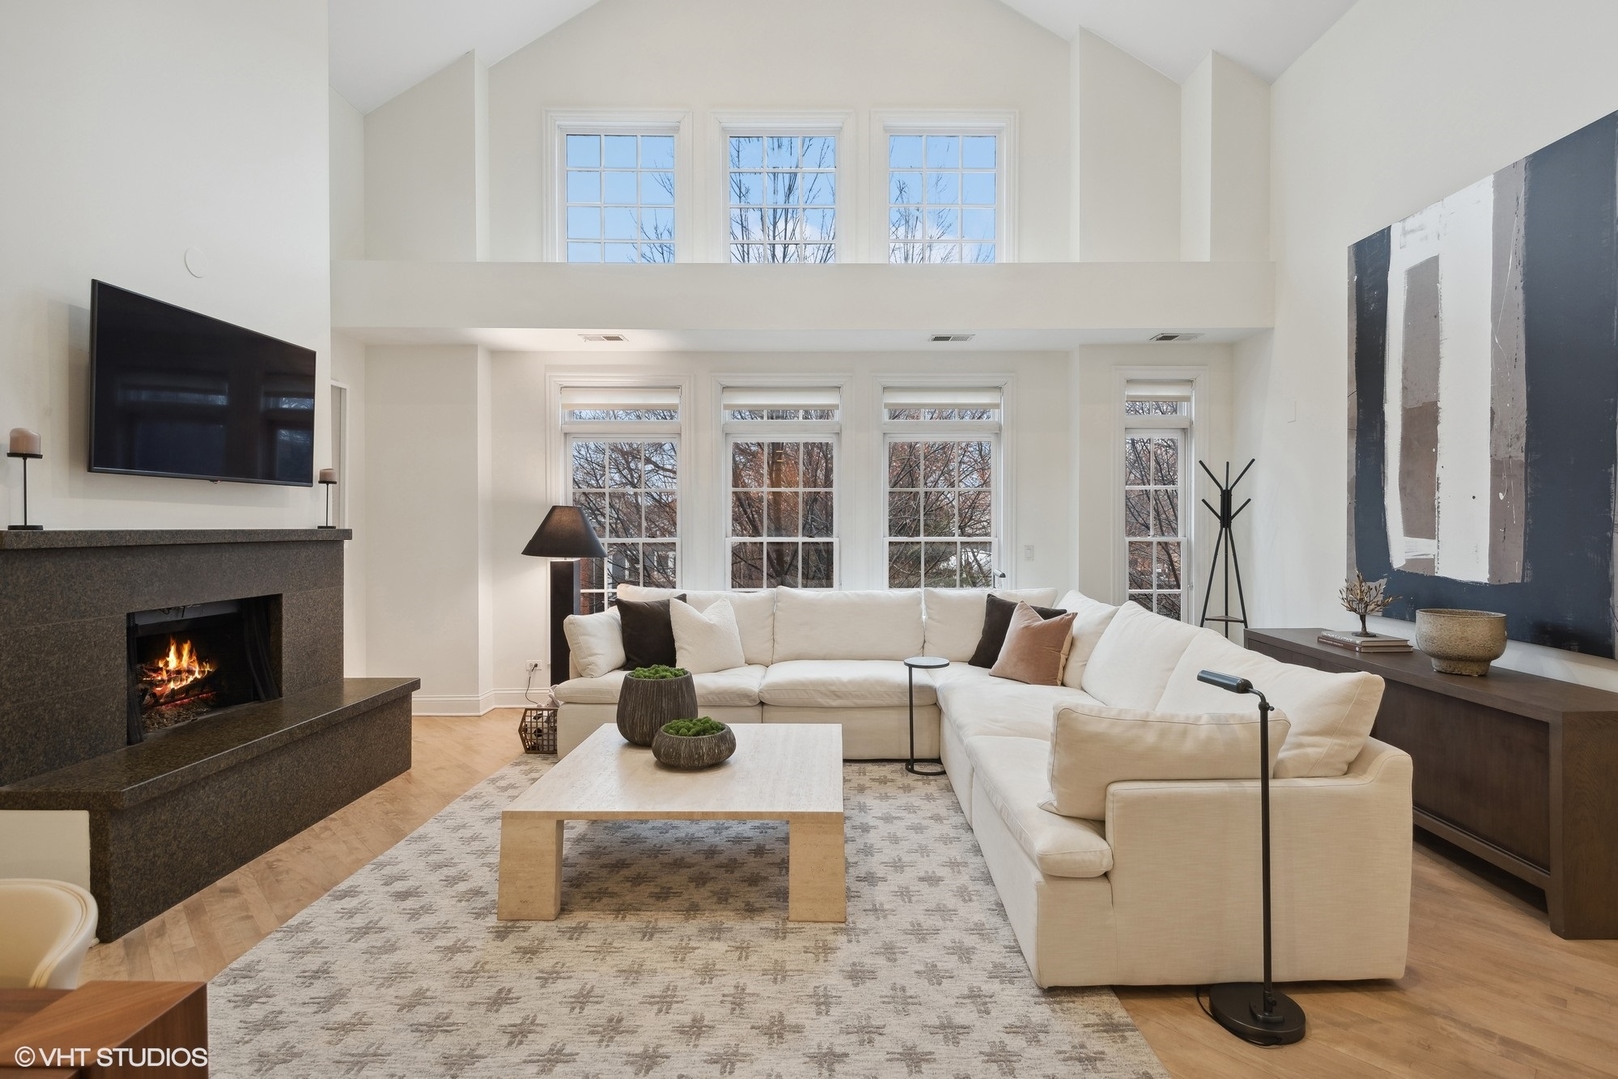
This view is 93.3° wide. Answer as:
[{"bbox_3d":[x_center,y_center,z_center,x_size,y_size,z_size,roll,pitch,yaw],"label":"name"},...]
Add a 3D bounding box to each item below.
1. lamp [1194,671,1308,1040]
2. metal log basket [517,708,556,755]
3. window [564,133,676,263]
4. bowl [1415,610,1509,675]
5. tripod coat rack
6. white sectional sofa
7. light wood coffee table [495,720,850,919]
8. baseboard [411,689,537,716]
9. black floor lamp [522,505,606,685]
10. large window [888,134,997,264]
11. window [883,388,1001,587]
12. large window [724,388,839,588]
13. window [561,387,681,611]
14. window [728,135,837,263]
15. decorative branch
[{"bbox_3d":[1.206,0.838,2.102,0.220,0.904,0.283,0,1,-24],"label":"lamp"},{"bbox_3d":[-1.564,1.134,4.614,0.283,0.271,0.225,0,1,0],"label":"metal log basket"},{"bbox_3d":[-1.419,-2.512,5.719,0.851,1.069,0.098,0,1,0],"label":"window"},{"bbox_3d":[2.754,0.439,3.236,0.288,0.243,0.288,0,1,1],"label":"bowl"},{"bbox_3d":[2.701,0.378,4.964,0.516,1.812,0.476,0,1,1],"label":"tripod coat rack"},{"bbox_3d":[0.179,0.841,3.901,3.316,0.923,3.276,0,1,1],"label":"white sectional sofa"},{"bbox_3d":[-0.453,1.125,3.241,1.211,0.377,1.211,0,1,1],"label":"light wood coffee table"},{"bbox_3d":[-2.415,1.185,5.524,0.831,0.147,0.274,0,1,0],"label":"baseboard"},{"bbox_3d":[-1.656,0.523,5.162,0.571,1.514,0.571,0,1,1],"label":"black floor lamp"},{"bbox_3d":[1.003,-2.512,5.719,0.832,1.069,0.098,0,1,0],"label":"large window"},{"bbox_3d":[1.012,-0.173,5.798,0.901,1.956,0.139,0,1,1],"label":"window"},{"bbox_3d":[-0.206,-0.173,5.798,0.882,1.956,0.139,0,1,1],"label":"large window"},{"bbox_3d":[-1.429,-0.173,5.798,0.911,1.956,0.139,0,1,1],"label":"window"},{"bbox_3d":[-0.199,-2.512,5.719,0.832,1.069,0.098,0,1,0],"label":"window"},{"bbox_3d":[2.860,0.330,3.910,0.264,0.332,0.196,0,1,0],"label":"decorative branch"}]

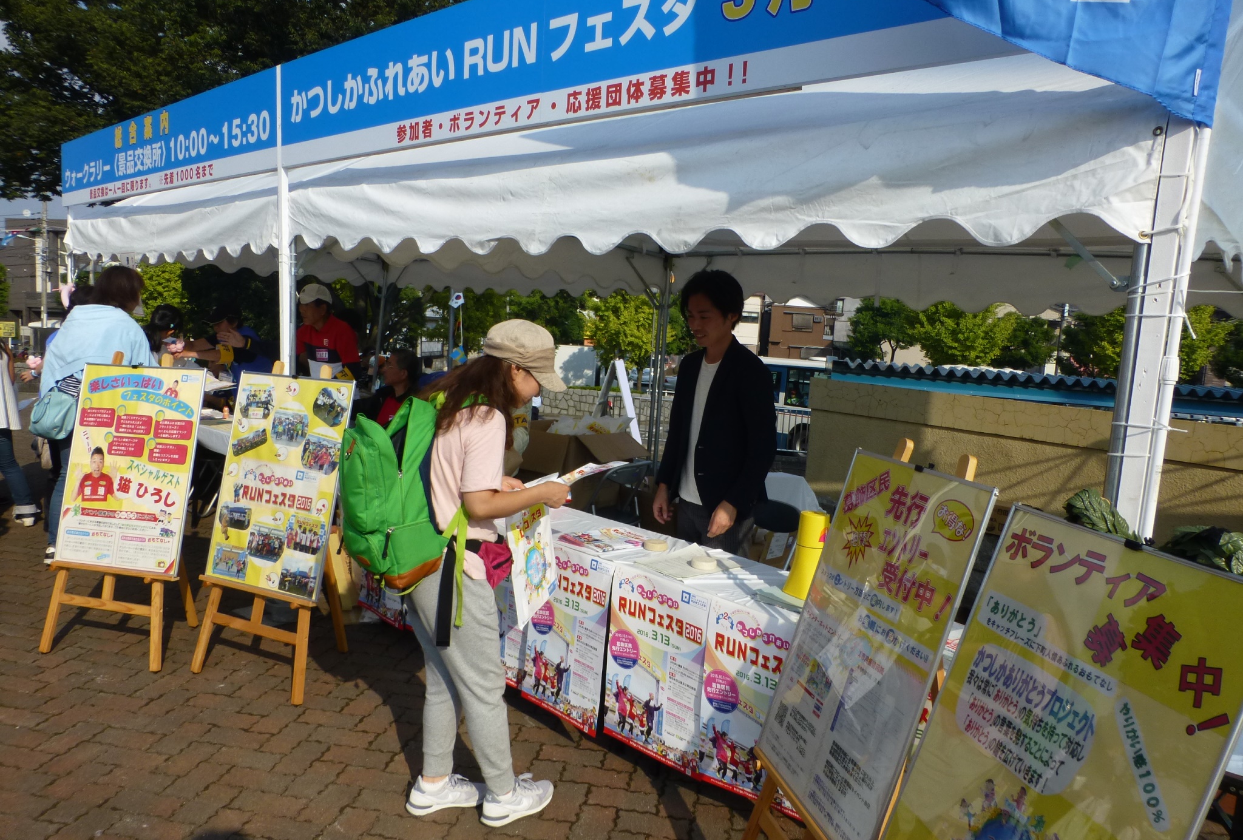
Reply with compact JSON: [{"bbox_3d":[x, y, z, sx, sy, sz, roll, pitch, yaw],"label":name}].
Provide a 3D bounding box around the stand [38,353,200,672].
[{"bbox_3d":[-2.102,0.353,3.750,0.620,1.280,0.512,4,8,13],"label":"stand"}]

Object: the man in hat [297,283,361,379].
[{"bbox_3d":[-1.893,-0.046,5.550,0.520,1.630,0.420,8,9,35],"label":"man in hat"}]

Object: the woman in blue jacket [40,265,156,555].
[{"bbox_3d":[-3.027,-0.039,4.972,0.560,1.660,0.480,4,7,9],"label":"woman in blue jacket"}]

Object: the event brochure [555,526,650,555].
[{"bbox_3d":[-0.072,0.439,3.283,0.320,0.015,0.280,10,10,43],"label":"event brochure"}]

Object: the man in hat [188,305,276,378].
[{"bbox_3d":[-2.785,-0.085,6.199,0.620,1.460,0.520,-4,10,-44],"label":"man in hat"}]

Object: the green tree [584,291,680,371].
[{"bbox_3d":[0.744,-3.729,35.679,4.100,5.030,4.100,3,7,1],"label":"green tree"}]

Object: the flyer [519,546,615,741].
[{"bbox_3d":[-0.197,0.754,3.046,0.420,0.594,0.010,10,5,43],"label":"flyer"}]

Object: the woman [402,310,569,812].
[{"bbox_3d":[-0.423,0.453,2.676,0.520,1.510,0.450,0,8,-18],"label":"woman"}]

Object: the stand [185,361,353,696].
[{"bbox_3d":[-1.370,0.411,3.564,0.620,1.280,0.523,6,8,25],"label":"stand"}]

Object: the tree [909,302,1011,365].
[{"bbox_3d":[12.761,-2.103,31.657,3.800,5.372,3.800,5,8,21],"label":"tree"}]

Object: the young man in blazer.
[{"bbox_3d":[0.352,0.292,3.384,0.500,1.720,0.360,9,10,41],"label":"young man in blazer"}]

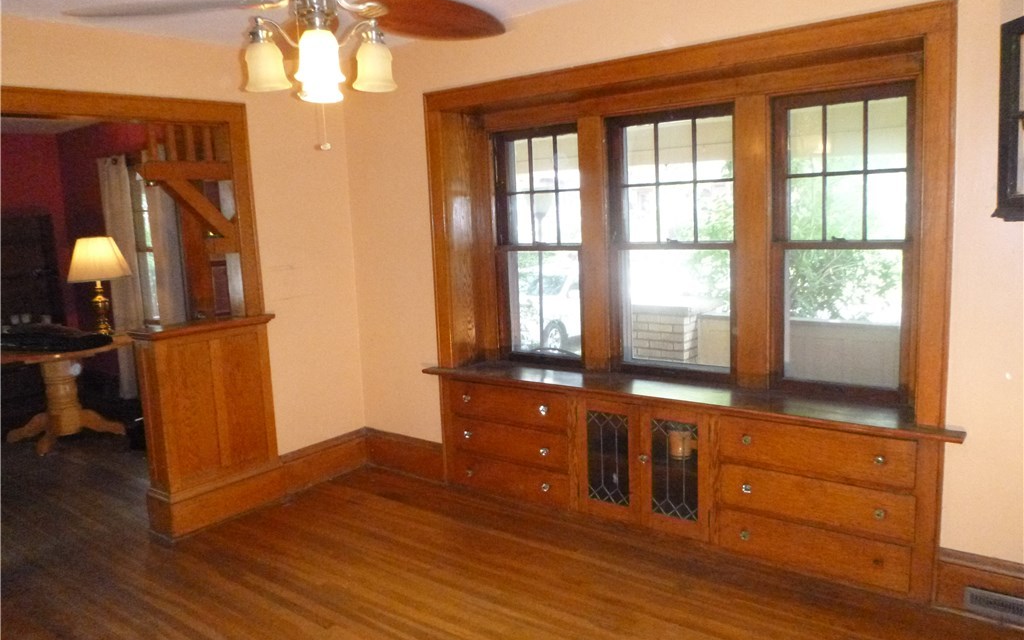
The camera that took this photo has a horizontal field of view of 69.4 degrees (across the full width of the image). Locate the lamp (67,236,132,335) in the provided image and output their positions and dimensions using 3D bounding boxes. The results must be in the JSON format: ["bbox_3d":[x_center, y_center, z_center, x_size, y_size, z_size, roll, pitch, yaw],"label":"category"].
[{"bbox_3d":[-3.234,-0.259,5.813,0.439,0.774,0.439,4,11,36],"label":"lamp"}]

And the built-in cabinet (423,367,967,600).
[{"bbox_3d":[0.699,0.664,3.716,2.679,0.695,0.493,4,11,36],"label":"built-in cabinet"}]

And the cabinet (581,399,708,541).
[{"bbox_3d":[0.730,0.688,3.722,0.688,0.628,0.390,4,11,36],"label":"cabinet"}]

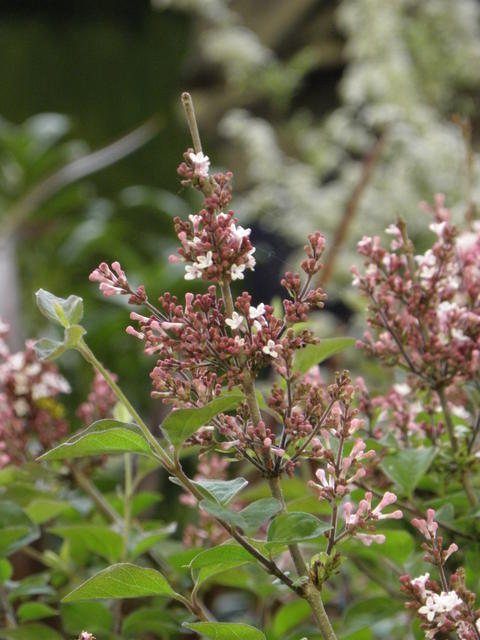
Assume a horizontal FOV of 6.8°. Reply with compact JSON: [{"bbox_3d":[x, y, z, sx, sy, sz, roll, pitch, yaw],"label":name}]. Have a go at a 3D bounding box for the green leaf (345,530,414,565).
[{"bbox_3d":[0.083,0.136,2.420,0.042,0.017,0.030,0,8,0],"label":"green leaf"}]

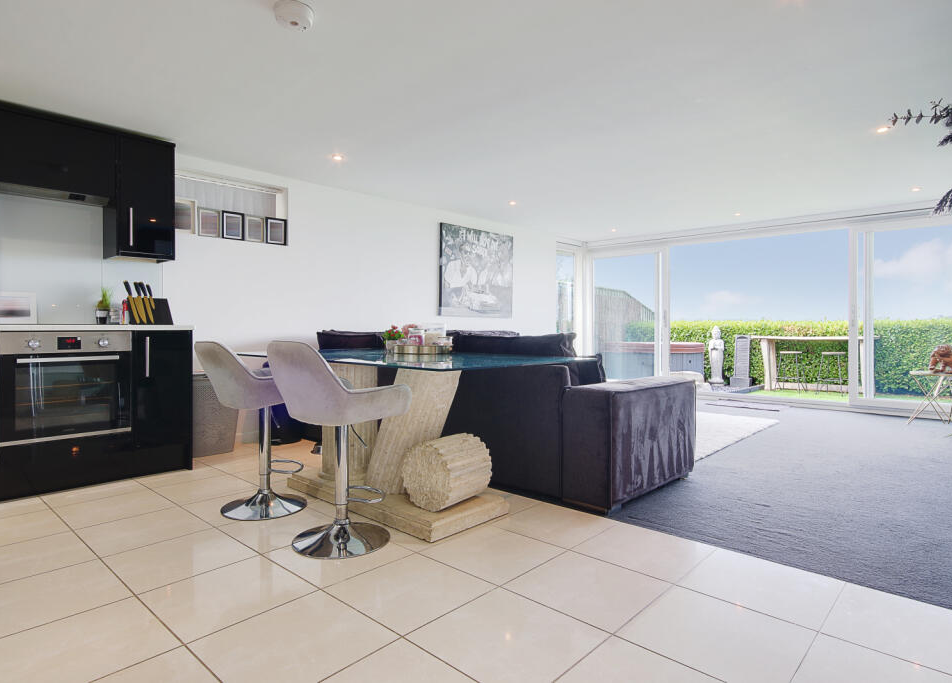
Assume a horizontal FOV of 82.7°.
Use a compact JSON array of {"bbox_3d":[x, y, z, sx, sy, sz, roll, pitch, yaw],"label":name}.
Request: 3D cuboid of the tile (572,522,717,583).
[{"bbox_3d":[0.691,0.871,2.261,0.443,0.010,0.443,1,2,42],"label":"tile"}]

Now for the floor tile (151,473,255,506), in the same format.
[{"bbox_3d":[-1.547,0.851,3.106,0.443,0.010,0.443,1,2,42],"label":"floor tile"}]

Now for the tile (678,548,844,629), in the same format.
[{"bbox_3d":[0.980,0.843,1.865,0.433,0.010,0.388,1,2,43],"label":"tile"}]

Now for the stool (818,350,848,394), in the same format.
[{"bbox_3d":[5.932,0.521,8.921,0.430,0.700,0.430,1,2,43],"label":"stool"}]

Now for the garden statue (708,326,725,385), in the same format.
[{"bbox_3d":[4.790,0.270,10.723,0.320,1.130,0.280,1,1,29],"label":"garden statue"}]

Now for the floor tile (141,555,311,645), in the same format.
[{"bbox_3d":[-0.857,0.877,1.878,0.443,0.010,0.443,1,2,42],"label":"floor tile"}]

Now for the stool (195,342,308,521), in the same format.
[{"bbox_3d":[-1.115,0.423,2.779,0.480,0.860,0.470,-1,2,-43],"label":"stool"}]

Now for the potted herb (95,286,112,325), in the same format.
[{"bbox_3d":[-2.384,-0.224,3.460,0.100,0.250,0.100,1,2,42],"label":"potted herb"}]

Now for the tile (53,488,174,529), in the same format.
[{"bbox_3d":[-1.786,0.832,2.695,0.433,0.010,0.427,1,2,43],"label":"tile"}]

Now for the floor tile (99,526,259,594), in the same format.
[{"bbox_3d":[-1.184,0.870,2.176,0.443,0.010,0.443,1,2,42],"label":"floor tile"}]

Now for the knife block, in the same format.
[{"bbox_3d":[-2.156,-0.194,3.590,0.100,0.187,0.275,1,2,42],"label":"knife block"}]

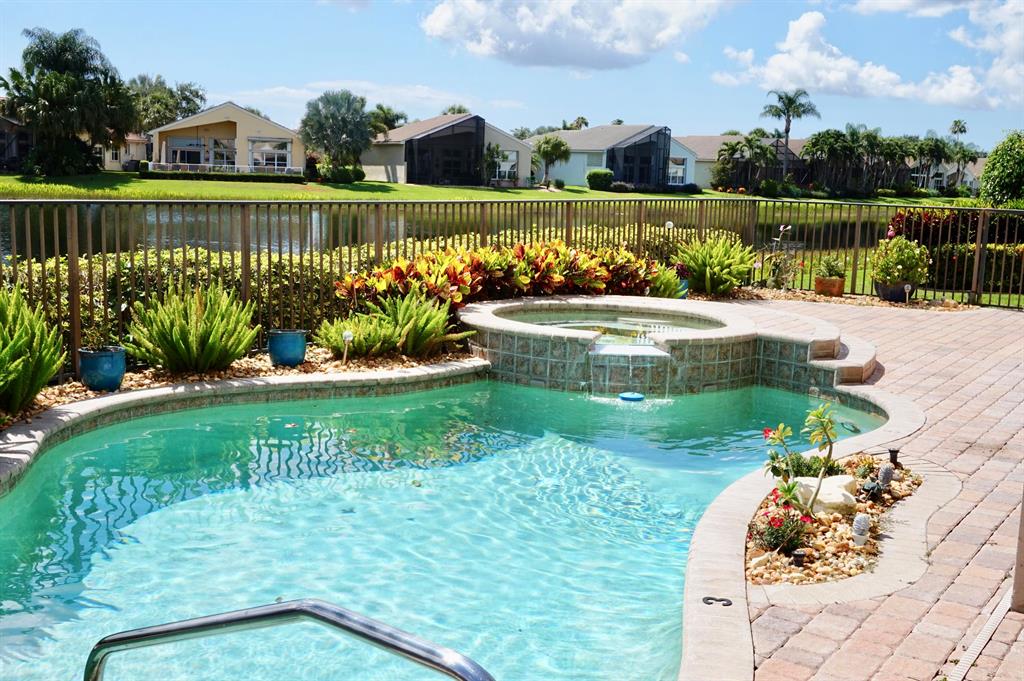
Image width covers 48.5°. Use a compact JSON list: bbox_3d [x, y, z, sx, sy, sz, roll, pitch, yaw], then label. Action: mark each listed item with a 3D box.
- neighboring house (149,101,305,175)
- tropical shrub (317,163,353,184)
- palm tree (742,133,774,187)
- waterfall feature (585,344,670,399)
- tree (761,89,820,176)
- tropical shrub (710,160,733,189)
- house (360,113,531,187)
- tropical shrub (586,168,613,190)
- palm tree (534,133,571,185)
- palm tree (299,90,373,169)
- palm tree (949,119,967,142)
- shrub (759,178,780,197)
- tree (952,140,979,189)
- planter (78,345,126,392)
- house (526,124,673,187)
[{"bbox_3d":[-21.476,-15.337,87.003,10.800,5.100,13.000,0,9,-12],"label":"neighboring house"},{"bbox_3d":[-10.558,-10.010,68.000,2.034,1.261,1.800,1,9,-9],"label":"tropical shrub"},{"bbox_3d":[17.745,-12.803,82.000,2.308,4.065,2.308,4,9,12],"label":"palm tree"},{"bbox_3d":[0.892,0.235,8.801,0.650,0.360,0.420,2,9,1],"label":"waterfall feature"},{"bbox_3d":[20.917,-15.168,86.000,4.463,7.679,4.463,4,9,13],"label":"tree"},{"bbox_3d":[19.914,-15.732,108.060,1.990,2.700,1.990,3,9,10],"label":"tropical shrub"},{"bbox_3d":[-5.582,-15.776,93.863,10.600,5.600,14.000,-2,9,-20],"label":"house"},{"bbox_3d":[5.651,-10.355,73.000,1.702,1.368,1.600,3,9,4],"label":"tropical shrub"},{"bbox_3d":[3.095,-13.717,86.869,2.610,3.970,2.610,2,9,2],"label":"palm tree"},{"bbox_3d":[-10.837,-12.623,70.000,4.495,5.458,4.495,1,9,-9],"label":"palm tree"},{"bbox_3d":[64.662,-27.577,165.000,2.467,9.168,2.467,5,10,21],"label":"palm tree"},{"bbox_3d":[21.904,-12.994,96.702,1.780,1.540,1.780,4,9,12],"label":"shrub"},{"bbox_3d":[44.750,-17.268,112.175,2.440,4.840,2.440,5,9,21],"label":"tree"},{"bbox_3d":[-2.734,0.191,7.599,0.312,0.268,0.312,-1,10,-20],"label":"planter"},{"bbox_3d":[7.692,-16.477,100.947,10.200,5.400,13.500,-5,11,-36],"label":"house"}]

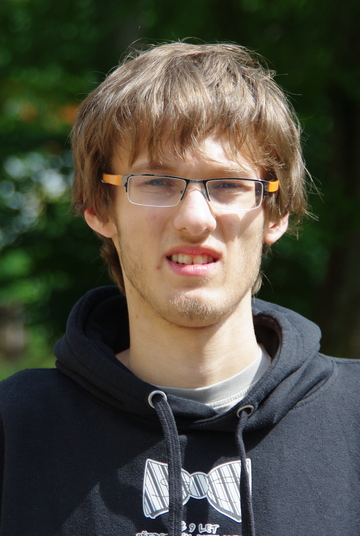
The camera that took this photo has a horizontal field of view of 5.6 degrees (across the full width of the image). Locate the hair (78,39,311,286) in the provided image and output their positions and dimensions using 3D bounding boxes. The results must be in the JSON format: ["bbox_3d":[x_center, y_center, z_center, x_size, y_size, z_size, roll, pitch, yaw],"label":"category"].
[{"bbox_3d":[0.009,-0.092,3.320,0.212,0.224,0.225,1,1,-5],"label":"hair"}]

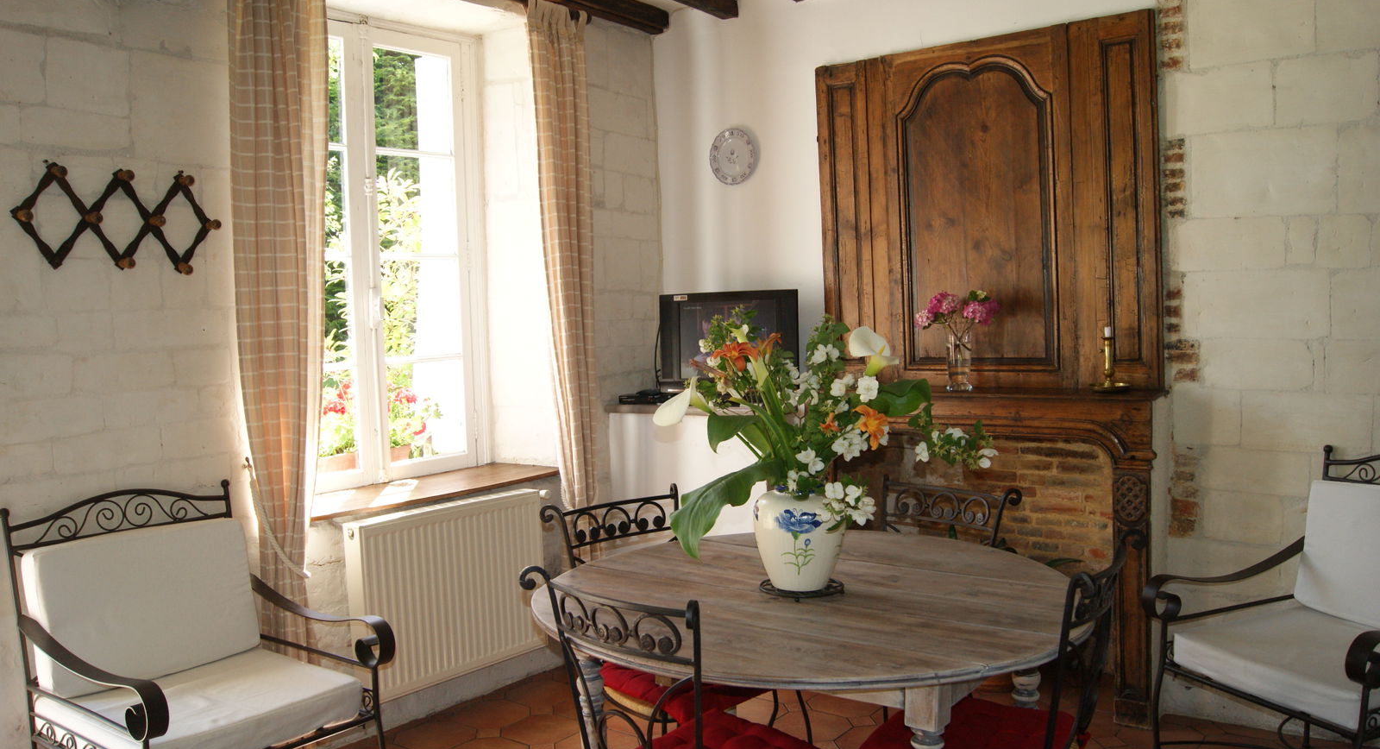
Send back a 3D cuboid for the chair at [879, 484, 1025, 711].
[{"bbox_3d":[0.517,0.752,2.620,0.450,0.905,0.530,0,4,45],"label":"chair"}]

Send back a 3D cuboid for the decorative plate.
[{"bbox_3d":[0.173,-0.874,4.150,0.230,0.230,0.030,-1,3,33],"label":"decorative plate"}]

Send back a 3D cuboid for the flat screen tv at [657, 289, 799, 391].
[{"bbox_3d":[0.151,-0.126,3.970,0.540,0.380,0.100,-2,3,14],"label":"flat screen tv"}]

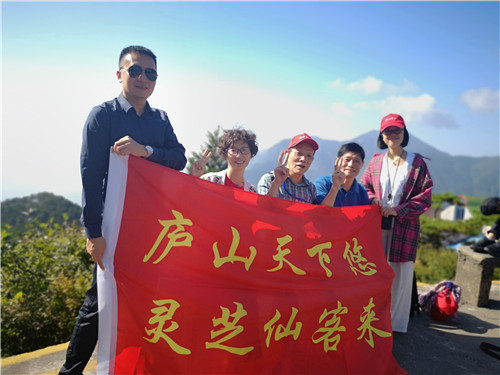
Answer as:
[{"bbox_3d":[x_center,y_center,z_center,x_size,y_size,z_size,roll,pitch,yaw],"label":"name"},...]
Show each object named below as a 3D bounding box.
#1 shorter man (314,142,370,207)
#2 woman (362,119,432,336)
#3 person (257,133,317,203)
[{"bbox_3d":[0.635,0.385,2.680,0.500,1.380,0.500,0,-1,5],"label":"shorter man"},{"bbox_3d":[1.090,0.268,2.910,0.530,1.630,0.350,0,-1,22],"label":"woman"},{"bbox_3d":[0.250,0.370,2.540,0.500,1.400,0.500,0,-1,-5],"label":"person"}]

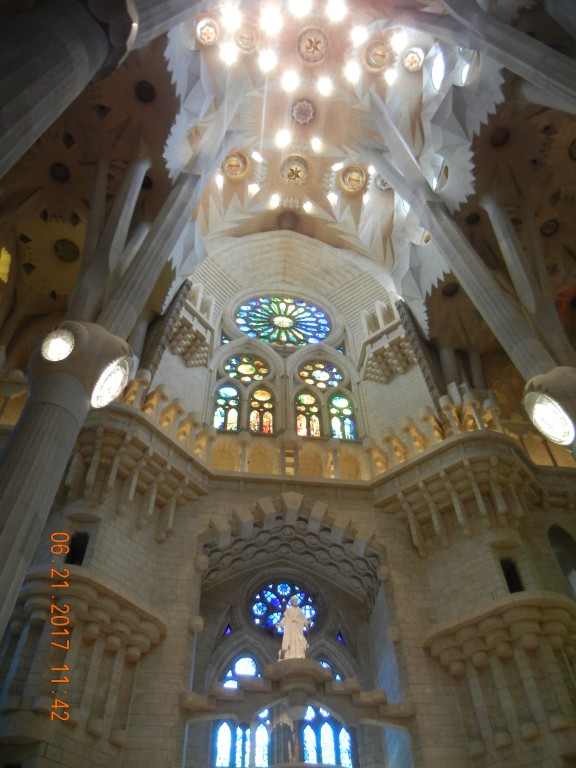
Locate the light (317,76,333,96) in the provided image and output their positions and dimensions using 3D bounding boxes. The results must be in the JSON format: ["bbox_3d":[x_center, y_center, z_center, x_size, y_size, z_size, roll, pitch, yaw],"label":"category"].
[{"bbox_3d":[2.138,-17.423,38.982,0.950,0.400,1.020,-1,-53,-1],"label":"light"}]

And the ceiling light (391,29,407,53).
[{"bbox_3d":[6.239,-19.396,37.583,0.920,0.400,1.100,6,-53,-6],"label":"ceiling light"}]

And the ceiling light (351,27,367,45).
[{"bbox_3d":[3.960,-19.575,37.386,0.920,0.400,0.950,-1,-53,-1],"label":"ceiling light"}]

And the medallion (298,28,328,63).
[{"bbox_3d":[1.478,-19.587,38.570,1.750,0.350,1.750,-1,-53,-1],"label":"medallion"}]

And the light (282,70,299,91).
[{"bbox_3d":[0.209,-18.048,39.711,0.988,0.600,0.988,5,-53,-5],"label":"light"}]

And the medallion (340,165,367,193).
[{"bbox_3d":[4.267,-13.389,43.365,1.626,0.380,1.626,5,-53,-5],"label":"medallion"}]

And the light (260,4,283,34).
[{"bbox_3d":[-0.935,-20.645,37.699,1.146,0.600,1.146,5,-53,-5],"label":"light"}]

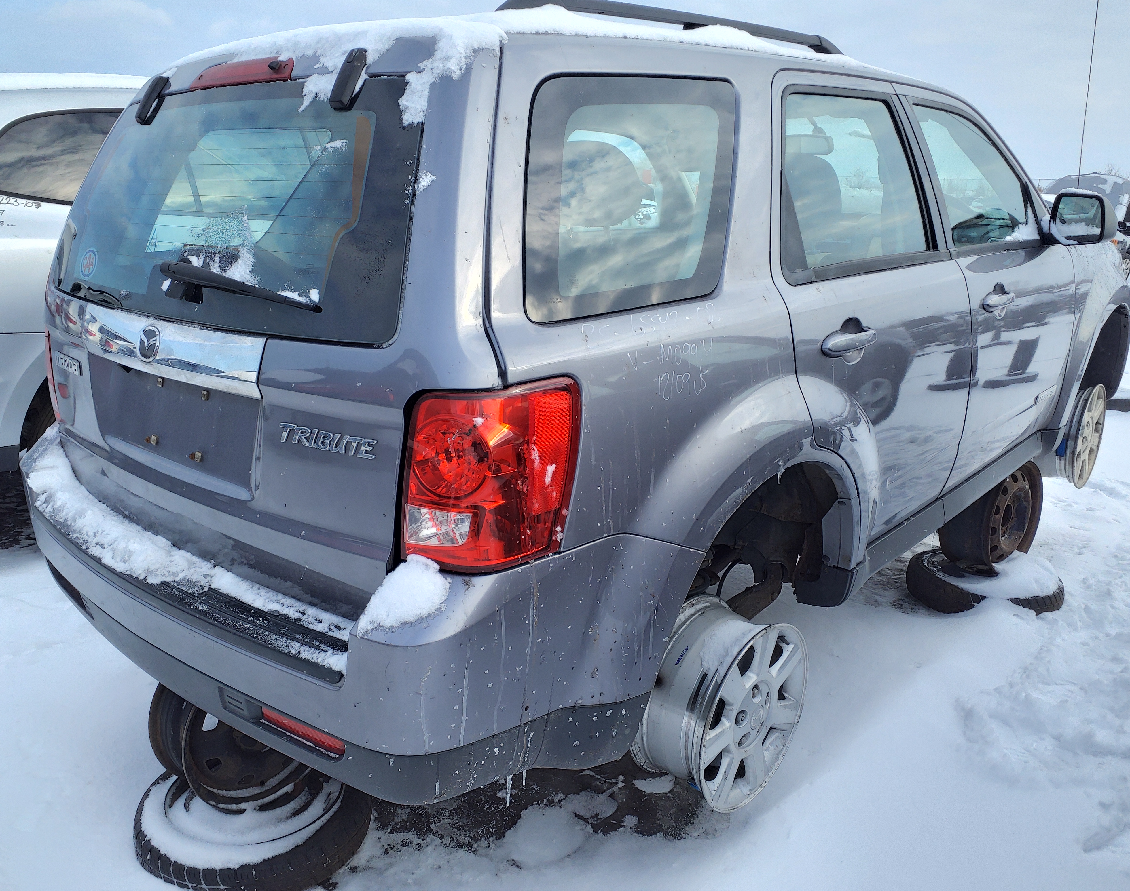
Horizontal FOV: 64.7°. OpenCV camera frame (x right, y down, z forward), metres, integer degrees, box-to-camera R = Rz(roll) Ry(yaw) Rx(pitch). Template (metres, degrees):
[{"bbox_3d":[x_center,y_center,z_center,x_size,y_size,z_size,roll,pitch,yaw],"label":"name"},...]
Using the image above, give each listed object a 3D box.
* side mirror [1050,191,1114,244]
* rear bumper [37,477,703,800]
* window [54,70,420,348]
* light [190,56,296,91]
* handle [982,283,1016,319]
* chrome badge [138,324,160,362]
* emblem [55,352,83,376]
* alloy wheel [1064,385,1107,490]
[{"bbox_3d":[1.732,-0.761,2.975,0.200,0.160,0.130,13,22,40],"label":"side mirror"},{"bbox_3d":[-0.633,0.221,2.006,1.790,0.435,0.640,13,22,40],"label":"rear bumper"},{"bbox_3d":[-0.700,-0.473,1.739,1.340,0.450,0.085,13,-4,40],"label":"window"},{"bbox_3d":[-0.637,-0.726,1.756,0.380,0.045,0.050,13,10,40],"label":"light"},{"bbox_3d":[1.319,-0.442,2.710,0.050,0.080,0.220,13,22,40],"label":"handle"},{"bbox_3d":[-0.792,-0.195,1.700,0.104,0.080,0.015,13,16,40],"label":"chrome badge"},{"bbox_3d":[-1.157,-0.190,2.081,0.165,0.036,0.012,14,17,43],"label":"emblem"},{"bbox_3d":[2.158,-0.055,3.857,0.200,0.443,0.443,14,21,41],"label":"alloy wheel"}]

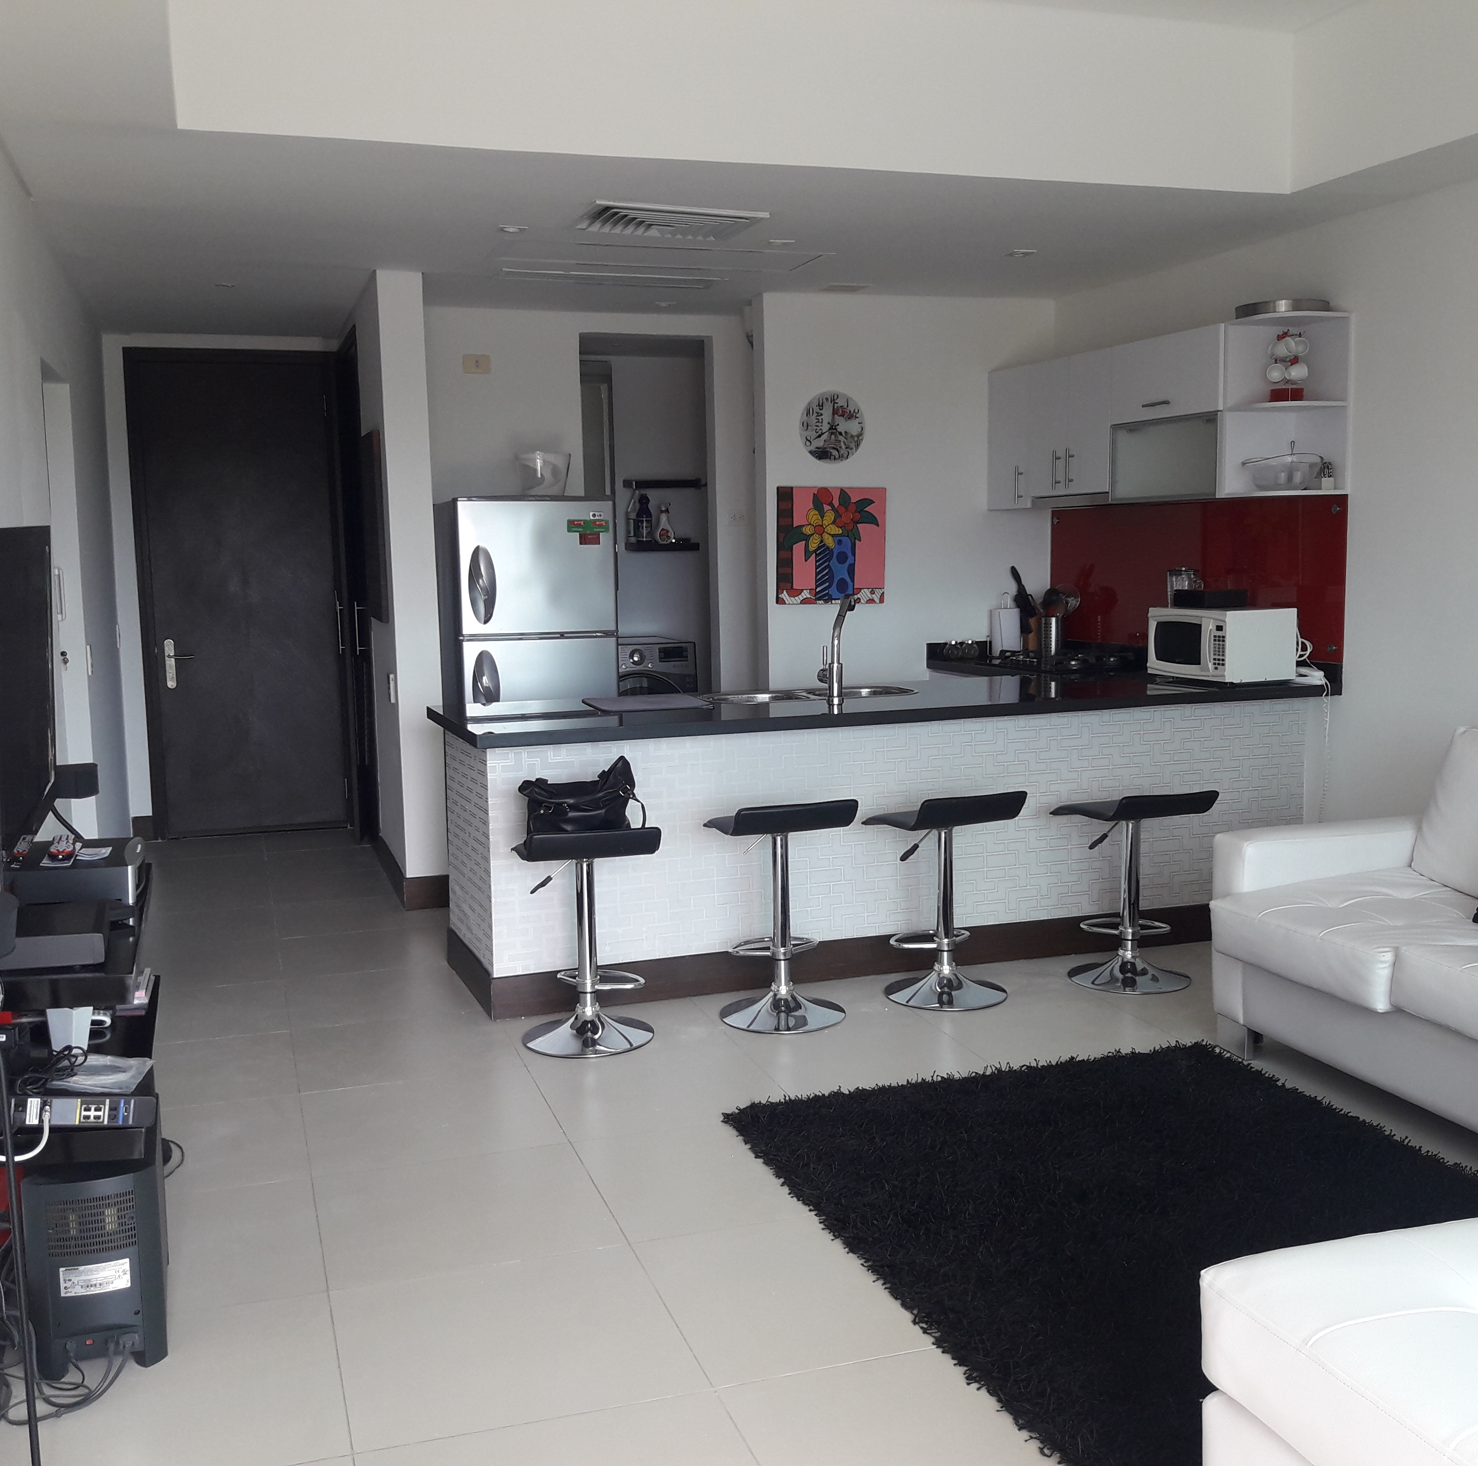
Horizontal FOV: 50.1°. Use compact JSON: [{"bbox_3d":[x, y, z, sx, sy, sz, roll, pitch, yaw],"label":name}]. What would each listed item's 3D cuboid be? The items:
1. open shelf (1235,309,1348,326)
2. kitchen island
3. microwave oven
[{"bbox_3d":[1.856,-1.399,5.350,0.320,0.025,0.260,-3,7,-18],"label":"open shelf"},{"bbox_3d":[0.517,0.319,5.480,2.950,0.895,0.950,-3,7,-18],"label":"kitchen island"},{"bbox_3d":[1.764,-0.327,5.787,0.325,0.260,0.440,-4,7,-23],"label":"microwave oven"}]

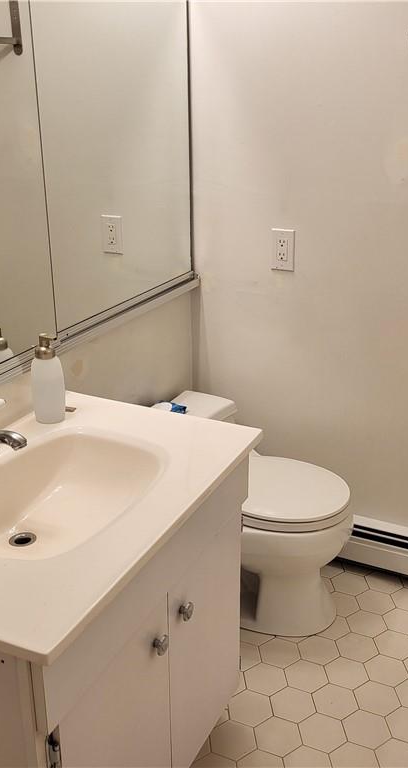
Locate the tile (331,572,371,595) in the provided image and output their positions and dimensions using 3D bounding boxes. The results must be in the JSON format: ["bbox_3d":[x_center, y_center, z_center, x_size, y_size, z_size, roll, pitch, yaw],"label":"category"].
[{"bbox_3d":[0.453,0.625,2.393,0.123,0.008,0.106,10,24,23],"label":"tile"}]

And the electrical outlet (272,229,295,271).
[{"bbox_3d":[0.238,-0.403,2.323,0.073,0.121,0.008,10,24,23],"label":"electrical outlet"}]

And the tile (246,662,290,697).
[{"bbox_3d":[0.162,0.777,2.021,0.123,0.008,0.106,10,24,23],"label":"tile"}]

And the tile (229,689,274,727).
[{"bbox_3d":[0.116,0.814,1.930,0.123,0.008,0.106,10,24,23],"label":"tile"}]

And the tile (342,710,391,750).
[{"bbox_3d":[0.402,0.858,1.905,0.109,0.009,0.126,-2,22,-4],"label":"tile"}]

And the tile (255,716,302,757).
[{"bbox_3d":[0.184,0.878,1.915,0.127,0.008,0.110,10,24,23],"label":"tile"}]

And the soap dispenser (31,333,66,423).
[{"bbox_3d":[-0.341,-0.012,1.673,0.072,0.195,0.069,0,22,0],"label":"soap dispenser"}]

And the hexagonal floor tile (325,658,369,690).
[{"bbox_3d":[0.377,0.769,2.038,0.123,0.008,0.106,10,24,23],"label":"hexagonal floor tile"}]

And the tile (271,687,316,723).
[{"bbox_3d":[0.228,0.828,1.980,0.109,0.009,0.126,-2,22,-4],"label":"tile"}]

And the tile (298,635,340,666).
[{"bbox_3d":[0.327,0.762,2.196,0.127,0.008,0.110,10,24,23],"label":"tile"}]

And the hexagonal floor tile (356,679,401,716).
[{"bbox_3d":[0.439,0.802,1.956,0.123,0.008,0.106,10,24,23],"label":"hexagonal floor tile"}]

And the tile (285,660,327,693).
[{"bbox_3d":[0.279,0.801,2.103,0.127,0.008,0.110,10,24,23],"label":"tile"}]

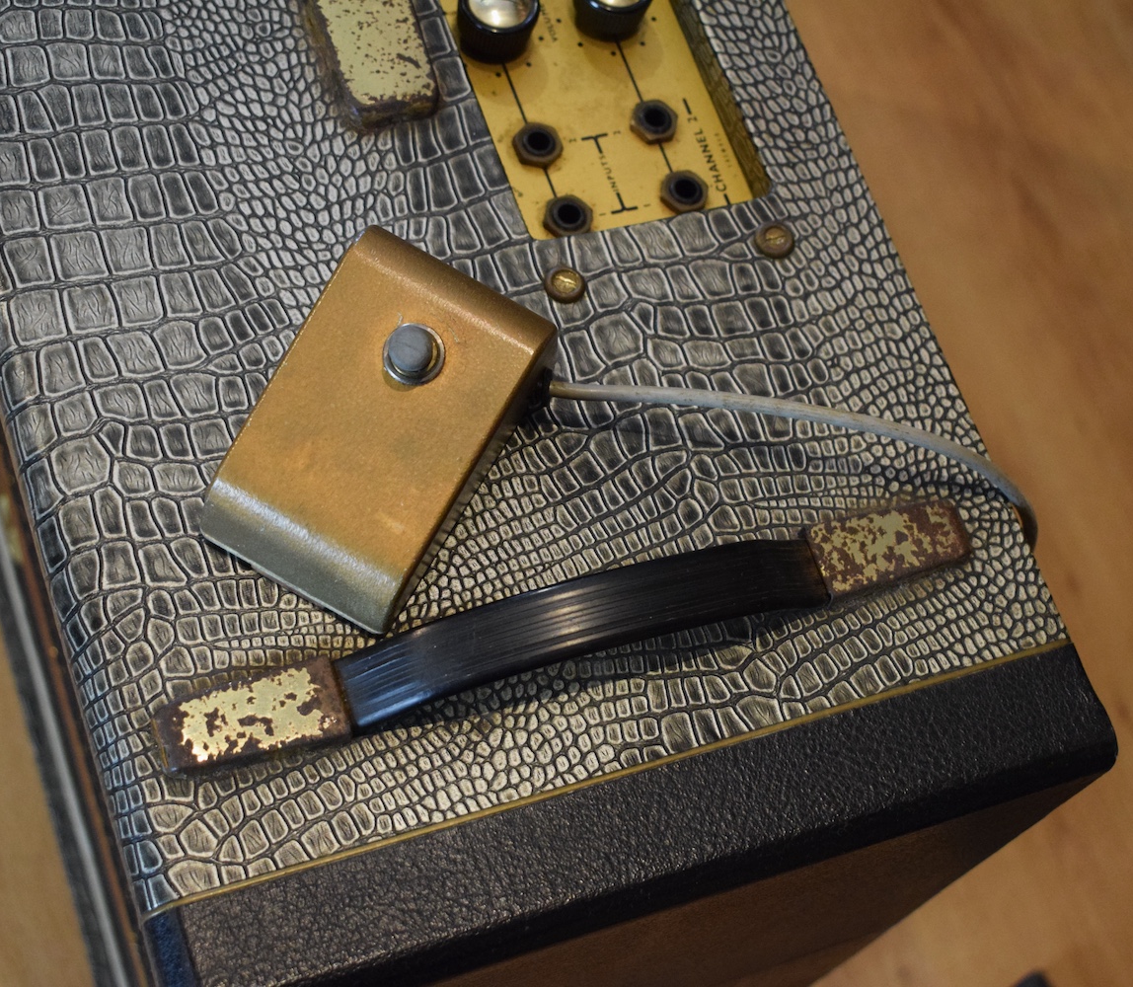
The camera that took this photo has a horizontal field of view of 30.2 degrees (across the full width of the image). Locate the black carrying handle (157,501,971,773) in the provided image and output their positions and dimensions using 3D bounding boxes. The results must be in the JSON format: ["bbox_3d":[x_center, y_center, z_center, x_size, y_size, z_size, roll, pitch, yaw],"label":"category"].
[{"bbox_3d":[0.006,0.032,0.533,0.224,0.022,0.022,-14,69,-17],"label":"black carrying handle"}]

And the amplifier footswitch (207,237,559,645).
[{"bbox_3d":[-0.045,-0.019,0.527,0.054,0.056,0.089,30,63,3],"label":"amplifier footswitch"}]

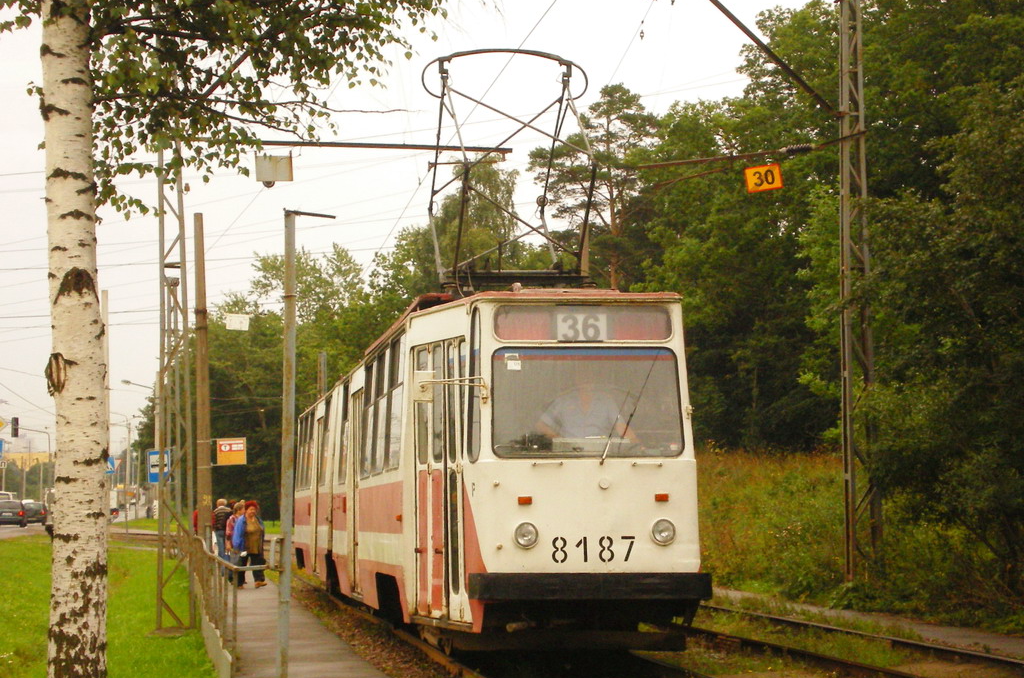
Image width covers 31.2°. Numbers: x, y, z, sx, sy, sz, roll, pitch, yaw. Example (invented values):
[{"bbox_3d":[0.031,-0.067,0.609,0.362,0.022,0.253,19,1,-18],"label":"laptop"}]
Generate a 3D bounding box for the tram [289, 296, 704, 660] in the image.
[{"bbox_3d":[-1.256,2.130,25.008,2.500,3.120,22.400,1,-6,-10],"label":"tram"}]

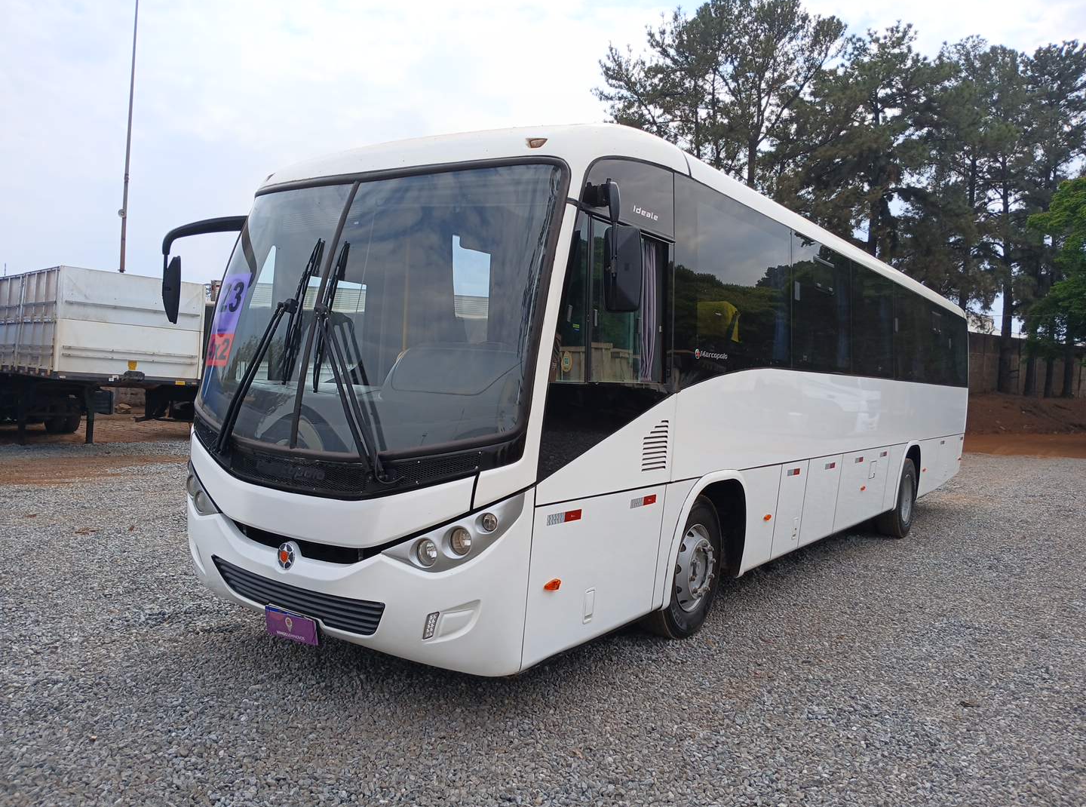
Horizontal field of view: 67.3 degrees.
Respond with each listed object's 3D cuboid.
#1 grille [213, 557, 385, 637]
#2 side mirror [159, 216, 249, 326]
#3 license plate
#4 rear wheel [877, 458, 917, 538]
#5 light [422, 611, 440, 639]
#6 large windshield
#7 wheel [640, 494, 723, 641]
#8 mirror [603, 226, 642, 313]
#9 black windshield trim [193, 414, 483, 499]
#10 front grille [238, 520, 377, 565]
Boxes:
[{"bbox_3d":[-1.320,1.004,4.247,1.420,0.220,0.100,5,3,36],"label":"grille"},{"bbox_3d":[-2.124,-0.835,5.155,0.550,0.700,0.240,2,2,-17],"label":"side mirror"},{"bbox_3d":[-1.326,1.169,4.256,0.420,0.135,0.020,5,3,36],"label":"license plate"},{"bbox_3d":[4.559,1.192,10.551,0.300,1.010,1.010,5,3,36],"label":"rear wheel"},{"bbox_3d":[-0.518,1.019,3.758,0.075,0.140,0.040,4,2,21],"label":"light"},{"bbox_3d":[-1.101,-0.497,4.383,2.420,1.520,0.380,5,-7,36],"label":"large windshield"},{"bbox_3d":[0.971,1.165,5.963,0.290,1.010,1.010,5,3,36],"label":"wheel"},{"bbox_3d":[0.385,-0.638,3.873,0.205,0.420,0.100,4,2,16],"label":"mirror"},{"bbox_3d":[-1.216,0.299,4.393,2.020,0.310,0.400,5,0,36],"label":"black windshield trim"},{"bbox_3d":[-1.288,0.748,4.262,1.190,0.120,0.110,5,3,36],"label":"front grille"}]

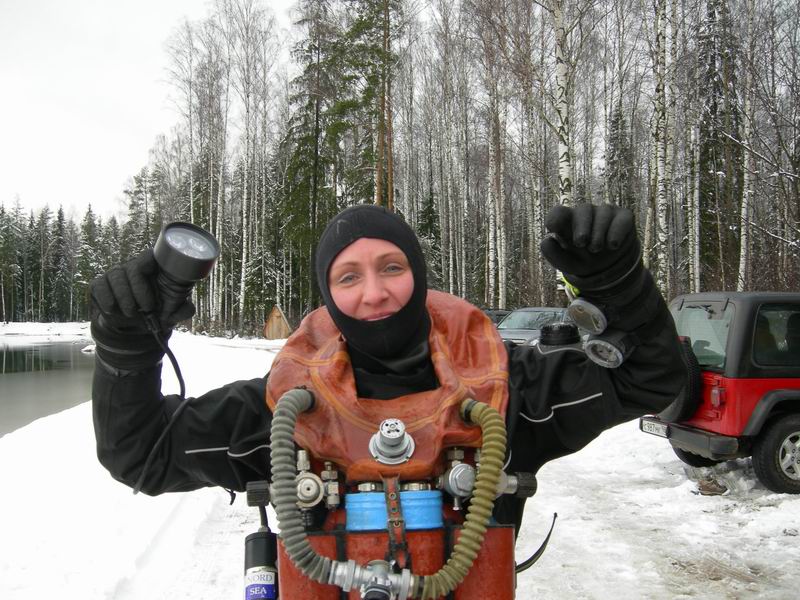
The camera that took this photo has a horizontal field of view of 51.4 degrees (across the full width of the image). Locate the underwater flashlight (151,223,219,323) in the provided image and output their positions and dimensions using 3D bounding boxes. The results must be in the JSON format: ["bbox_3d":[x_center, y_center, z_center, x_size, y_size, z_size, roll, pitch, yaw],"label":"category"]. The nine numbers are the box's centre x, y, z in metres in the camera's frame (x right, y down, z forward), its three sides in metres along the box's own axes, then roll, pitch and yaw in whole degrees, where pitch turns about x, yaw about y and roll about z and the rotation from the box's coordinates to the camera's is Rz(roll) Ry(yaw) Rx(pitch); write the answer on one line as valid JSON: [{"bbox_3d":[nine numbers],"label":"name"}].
[{"bbox_3d":[-0.306,-0.025,1.130,0.081,0.145,0.081,1,37,-44],"label":"underwater flashlight"}]

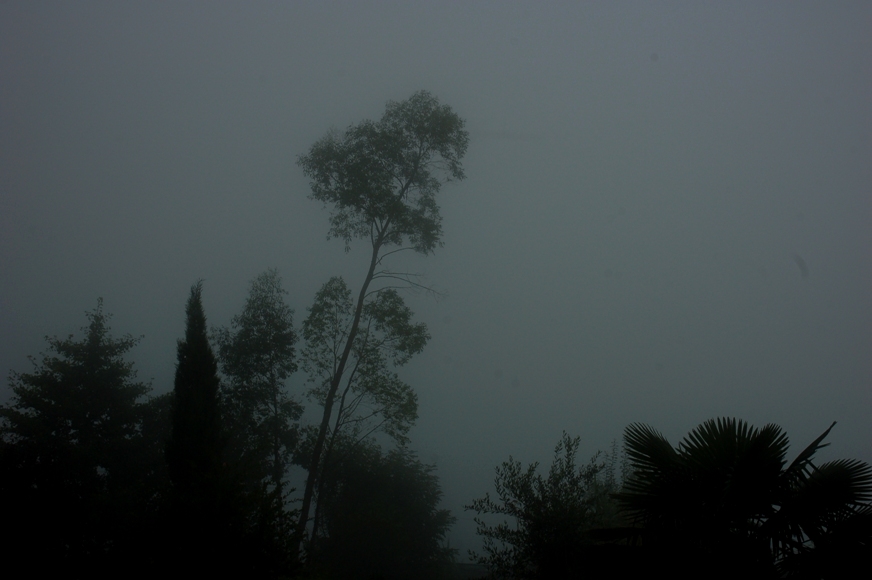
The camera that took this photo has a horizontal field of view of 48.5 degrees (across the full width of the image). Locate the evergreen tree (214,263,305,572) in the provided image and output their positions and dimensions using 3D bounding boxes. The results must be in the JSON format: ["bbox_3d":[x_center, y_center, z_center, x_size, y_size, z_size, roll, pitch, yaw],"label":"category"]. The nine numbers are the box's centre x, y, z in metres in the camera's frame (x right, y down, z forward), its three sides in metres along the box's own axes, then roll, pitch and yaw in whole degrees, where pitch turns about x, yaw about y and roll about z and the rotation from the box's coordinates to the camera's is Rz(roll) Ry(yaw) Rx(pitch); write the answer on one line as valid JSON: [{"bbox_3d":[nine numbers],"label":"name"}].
[{"bbox_3d":[-5.070,3.707,27.500,2.550,8.600,2.500,0,-6,0],"label":"evergreen tree"}]

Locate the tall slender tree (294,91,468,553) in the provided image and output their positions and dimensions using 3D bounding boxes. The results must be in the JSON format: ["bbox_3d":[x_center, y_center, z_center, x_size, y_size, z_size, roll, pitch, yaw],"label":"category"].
[{"bbox_3d":[-1.604,0.927,28.500,5.100,13.600,4.600,0,-6,0],"label":"tall slender tree"}]

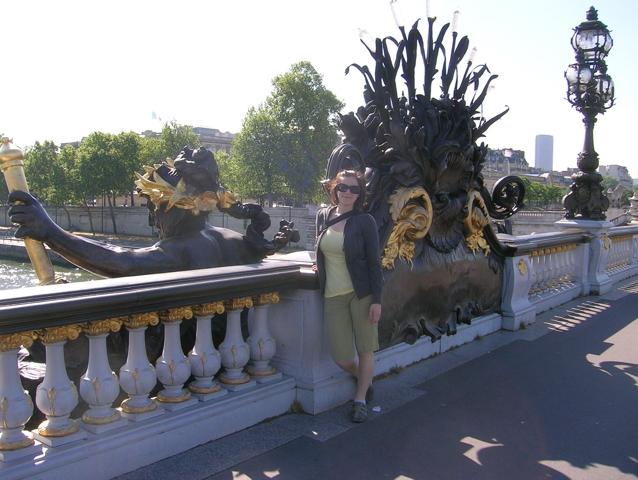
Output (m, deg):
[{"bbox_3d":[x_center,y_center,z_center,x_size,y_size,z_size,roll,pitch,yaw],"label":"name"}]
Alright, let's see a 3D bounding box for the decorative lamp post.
[{"bbox_3d":[4.477,-2.102,10.750,0.850,3.500,0.850,2,4,38],"label":"decorative lamp post"}]

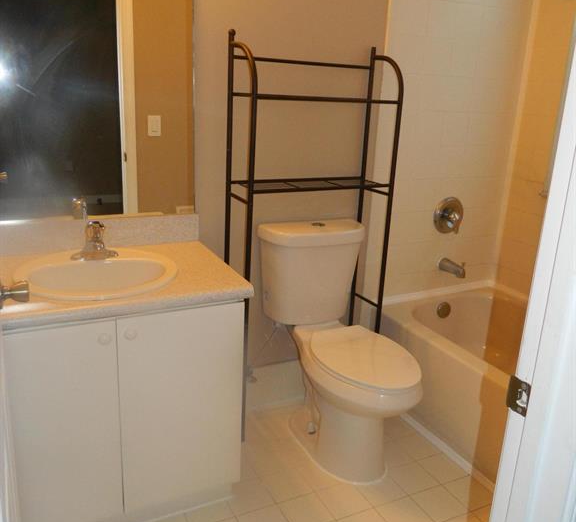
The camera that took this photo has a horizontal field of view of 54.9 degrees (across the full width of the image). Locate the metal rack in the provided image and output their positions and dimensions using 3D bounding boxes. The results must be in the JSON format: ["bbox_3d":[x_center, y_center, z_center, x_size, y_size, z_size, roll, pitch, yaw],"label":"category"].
[{"bbox_3d":[0.088,-0.075,2.250,0.650,1.572,0.234,-6,18,-26],"label":"metal rack"}]

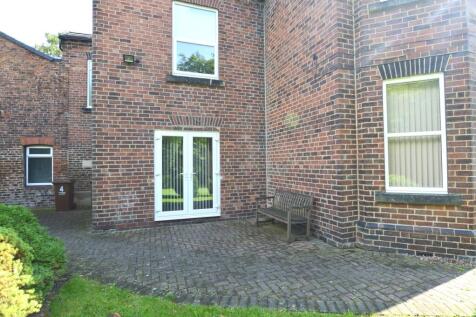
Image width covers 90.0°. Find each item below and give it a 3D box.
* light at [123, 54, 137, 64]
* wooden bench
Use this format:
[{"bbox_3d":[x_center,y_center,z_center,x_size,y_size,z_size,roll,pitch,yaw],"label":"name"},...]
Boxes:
[{"bbox_3d":[-2.411,-2.192,5.268,0.250,0.170,0.140,0,-1,-18],"label":"light"},{"bbox_3d":[0.935,1.103,5.061,0.550,0.850,1.450,0,-1,-18],"label":"wooden bench"}]

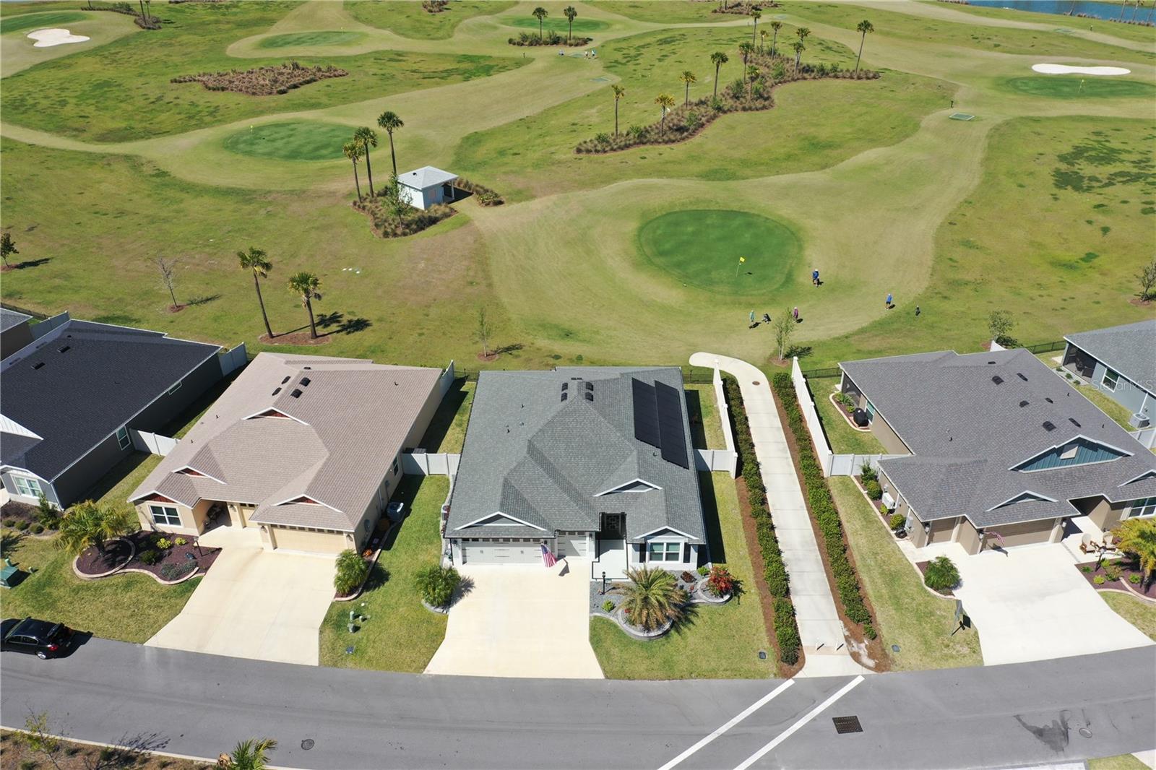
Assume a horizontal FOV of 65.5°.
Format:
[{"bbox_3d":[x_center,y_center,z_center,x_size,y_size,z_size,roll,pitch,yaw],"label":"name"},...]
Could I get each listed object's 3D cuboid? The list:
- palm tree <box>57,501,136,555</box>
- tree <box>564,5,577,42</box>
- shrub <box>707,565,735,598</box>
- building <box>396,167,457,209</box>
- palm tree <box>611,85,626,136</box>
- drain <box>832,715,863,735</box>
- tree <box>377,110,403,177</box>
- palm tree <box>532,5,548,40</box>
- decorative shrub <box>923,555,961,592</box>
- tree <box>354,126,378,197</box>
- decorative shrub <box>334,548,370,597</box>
[{"bbox_3d":[-29.560,9.128,55.240,4.600,3.600,4.500,-1,31,0],"label":"palm tree"},{"bbox_3d":[-1.509,-69.926,174.061,2.600,6.520,2.600,-1,33,0],"label":"tree"},{"bbox_3d":[8.225,11.265,51.723,1.550,1.600,1.500,-1,33,0],"label":"shrub"},{"bbox_3d":[-17.461,-23.220,104.436,5.200,3.450,5.400,25,41,34],"label":"building"},{"bbox_3d":[5.845,-40.114,131.375,2.200,7.605,2.200,-1,31,0],"label":"palm tree"},{"bbox_3d":[13.451,16.948,44.771,1.230,0.060,0.940,-3,31,-3],"label":"drain"},{"bbox_3d":[-23.414,-30.116,113.977,3.500,9.366,3.500,-1,31,0],"label":"tree"},{"bbox_3d":[-7.224,-70.217,174.782,2.900,6.380,2.900,-1,33,0],"label":"palm tree"},{"bbox_3d":[21.070,10.857,51.827,2.050,1.850,2.050,-1,33,0],"label":"decorative shrub"},{"bbox_3d":[-24.292,-25.600,103.782,2.800,8.330,2.800,-1,33,0],"label":"tree"},{"bbox_3d":[-13.297,11.090,52.902,2.300,2.250,2.300,-1,31,0],"label":"decorative shrub"}]

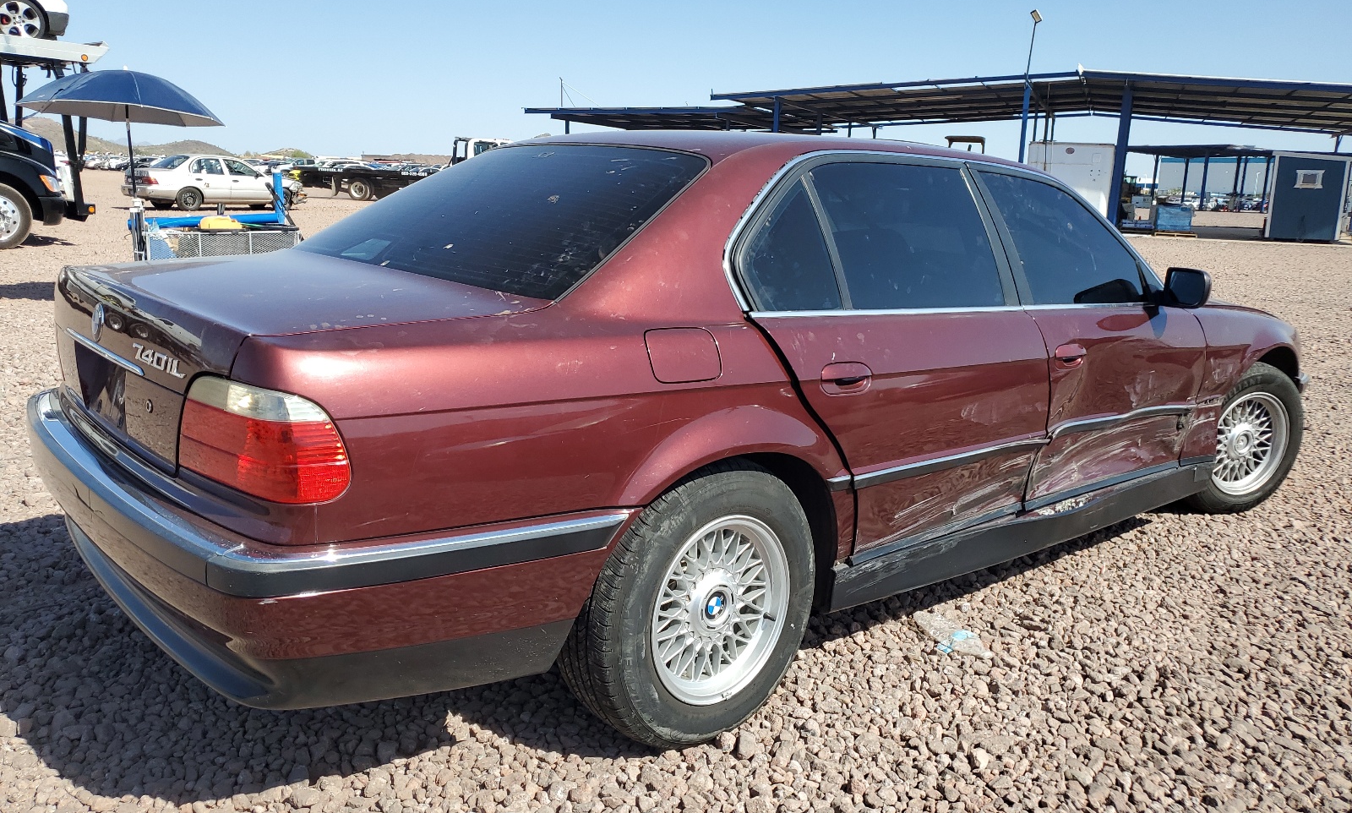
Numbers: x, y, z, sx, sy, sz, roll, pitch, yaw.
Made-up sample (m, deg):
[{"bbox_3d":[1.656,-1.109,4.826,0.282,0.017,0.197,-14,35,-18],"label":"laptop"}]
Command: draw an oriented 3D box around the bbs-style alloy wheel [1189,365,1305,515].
[{"bbox_3d":[2.381,0.132,4.378,0.670,0.670,0.240,-2,12,-20],"label":"bbs-style alloy wheel"}]

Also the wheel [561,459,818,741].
[{"bbox_3d":[0.043,0.445,2.413,0.670,0.670,0.245,-8,15,-40],"label":"wheel"}]

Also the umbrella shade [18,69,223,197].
[{"bbox_3d":[-4.980,-2.475,9.200,1.650,1.130,1.650,6,12,17],"label":"umbrella shade"}]

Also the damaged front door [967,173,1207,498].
[{"bbox_3d":[1.394,-0.250,3.404,1.270,1.030,0.260,-8,15,-40],"label":"damaged front door"}]

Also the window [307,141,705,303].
[{"bbox_3d":[-0.519,-0.544,2.753,0.660,0.120,1.380,-42,34,-26],"label":"window"}]

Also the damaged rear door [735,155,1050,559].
[{"bbox_3d":[0.582,-0.157,2.722,1.250,1.020,0.270,-8,15,-40],"label":"damaged rear door"}]

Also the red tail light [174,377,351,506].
[{"bbox_3d":[-0.719,0.042,1.747,0.200,0.200,0.380,-8,15,-40],"label":"red tail light"}]

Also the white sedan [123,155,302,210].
[{"bbox_3d":[-11.659,-5.705,25.898,1.690,1.390,4.300,12,15,39],"label":"white sedan"}]

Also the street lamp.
[{"bbox_3d":[10.550,-8.650,30.800,0.500,6.300,0.550,8,13,26],"label":"street lamp"}]

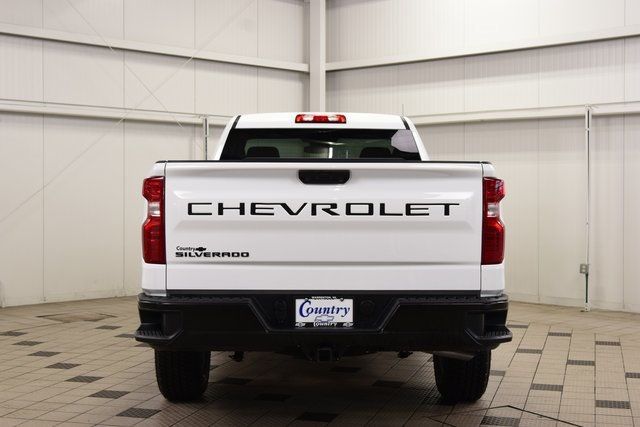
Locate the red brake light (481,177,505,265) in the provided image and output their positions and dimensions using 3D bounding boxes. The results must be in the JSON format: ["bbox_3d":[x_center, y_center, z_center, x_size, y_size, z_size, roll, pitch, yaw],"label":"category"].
[{"bbox_3d":[0.930,0.038,5.210,0.135,0.475,0.200,0,1,0],"label":"red brake light"}]

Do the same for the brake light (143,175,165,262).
[{"bbox_3d":[-0.892,0.038,5.210,0.135,0.475,0.200,0,1,0],"label":"brake light"}]

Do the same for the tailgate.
[{"bbox_3d":[0.019,0.077,5.160,1.685,0.690,0.110,0,1,0],"label":"tailgate"}]

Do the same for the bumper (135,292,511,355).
[{"bbox_3d":[0.015,0.575,5.080,1.980,0.315,0.360,0,1,0],"label":"bumper"}]

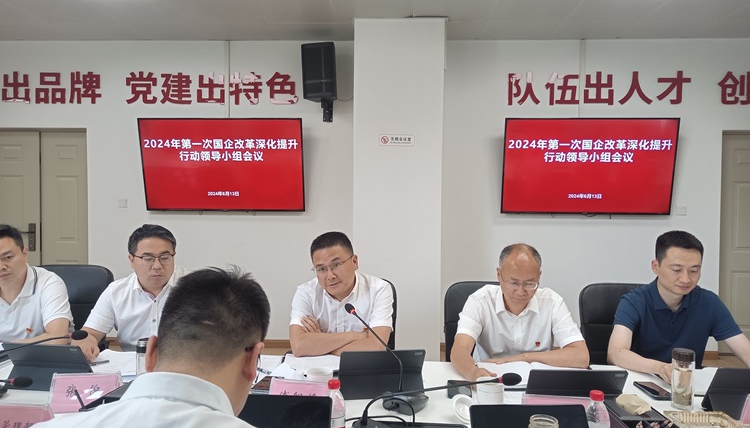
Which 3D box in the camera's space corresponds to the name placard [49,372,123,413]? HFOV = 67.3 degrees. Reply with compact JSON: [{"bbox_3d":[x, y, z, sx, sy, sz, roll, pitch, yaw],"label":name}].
[{"bbox_3d":[-0.873,0.535,1.711,0.200,0.102,0.075,0,1,-9],"label":"name placard"}]

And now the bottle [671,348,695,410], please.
[{"bbox_3d":[0.984,0.520,1.780,0.066,0.185,0.066,1,1,3],"label":"bottle"}]

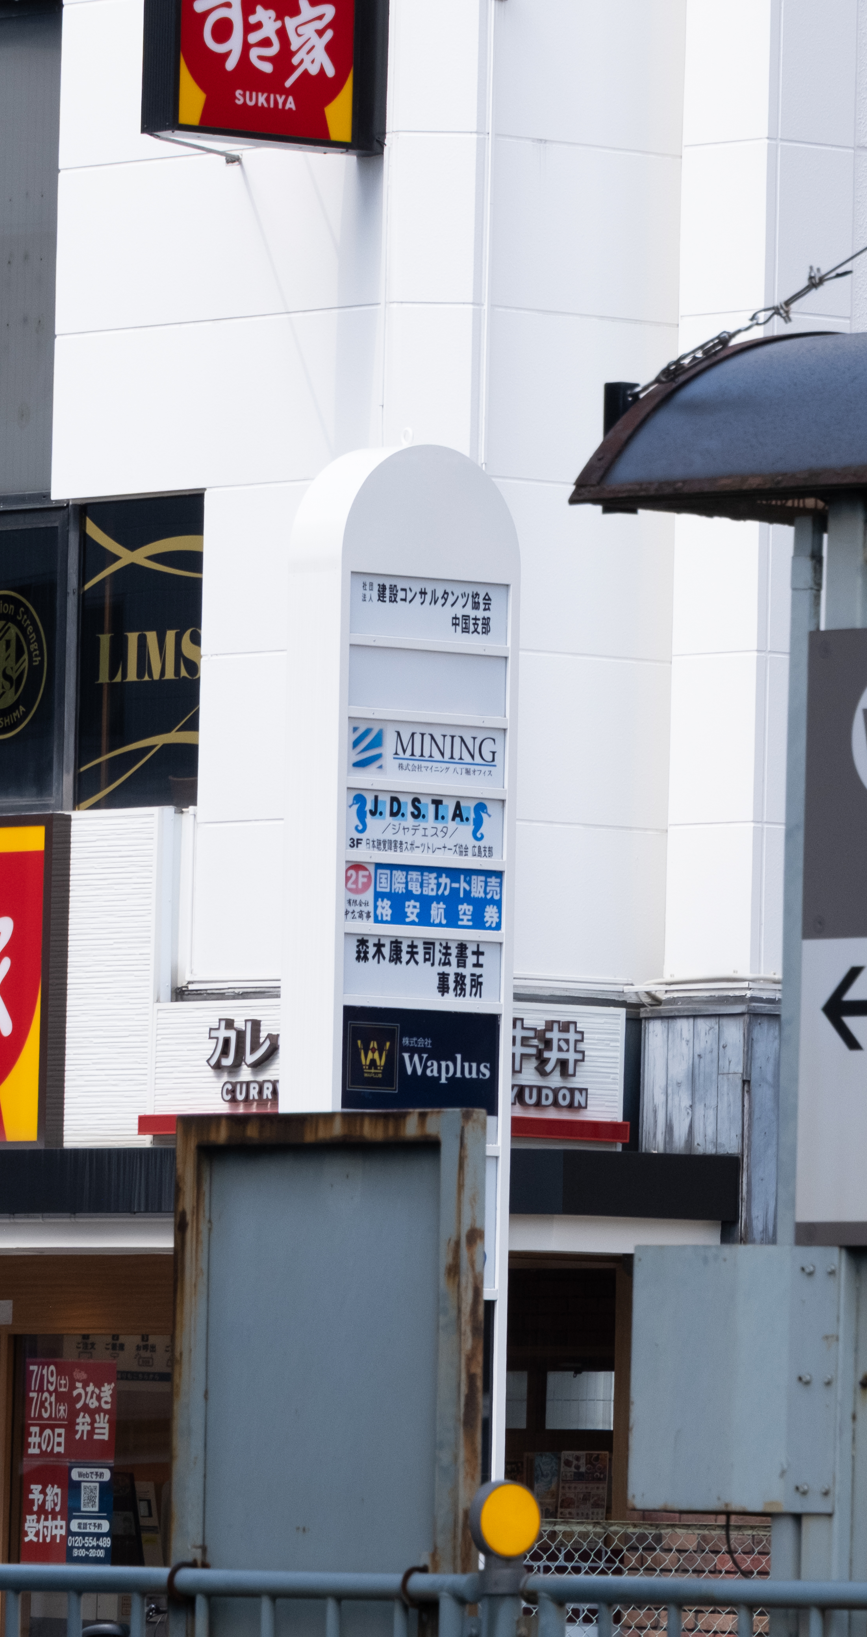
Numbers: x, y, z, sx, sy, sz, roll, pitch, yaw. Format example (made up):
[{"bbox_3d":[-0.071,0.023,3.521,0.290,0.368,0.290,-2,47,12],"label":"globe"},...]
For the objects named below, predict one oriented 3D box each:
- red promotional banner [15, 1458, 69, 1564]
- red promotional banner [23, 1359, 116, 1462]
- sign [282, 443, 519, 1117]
[{"bbox_3d":[-1.503,2.688,50.200,0.010,0.395,0.285,4,-4,-40],"label":"red promotional banner"},{"bbox_3d":[-1.408,2.297,50.200,0.010,0.395,0.570,4,-4,-40],"label":"red promotional banner"},{"bbox_3d":[-0.168,1.286,43.765,0.780,5.100,0.280,4,-4,-40],"label":"sign"}]

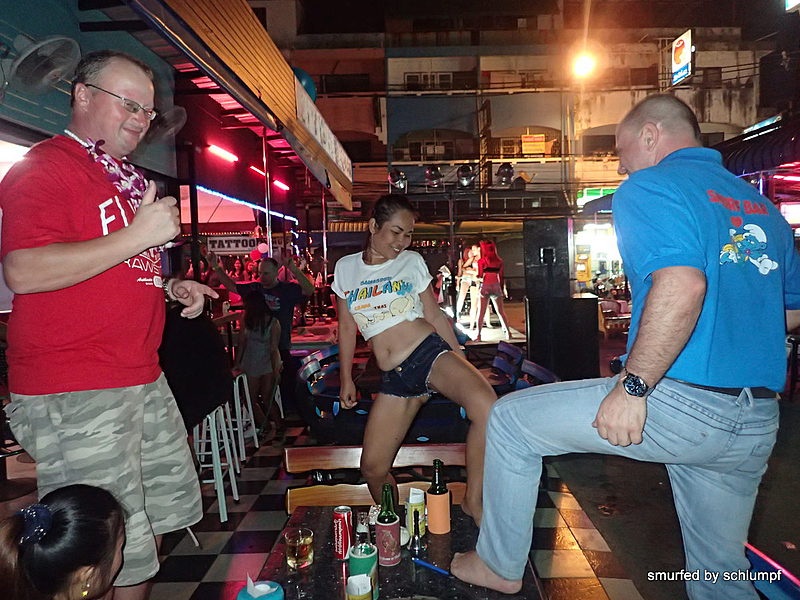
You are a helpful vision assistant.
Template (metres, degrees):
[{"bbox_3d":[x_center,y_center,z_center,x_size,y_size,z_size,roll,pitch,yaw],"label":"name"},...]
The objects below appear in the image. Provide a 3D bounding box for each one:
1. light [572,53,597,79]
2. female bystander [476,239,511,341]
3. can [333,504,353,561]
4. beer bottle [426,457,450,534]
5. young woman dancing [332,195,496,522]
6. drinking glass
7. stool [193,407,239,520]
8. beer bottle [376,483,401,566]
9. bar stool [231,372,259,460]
[{"bbox_3d":[5.748,-7.305,18.000,0.600,0.500,0.600,-1,3,17],"label":"light"},{"bbox_3d":[1.554,-0.166,9.600,0.580,1.650,0.400,-2,3,-6],"label":"female bystander"},{"bbox_3d":[-0.179,0.724,1.799,0.058,0.146,0.058,-2,3,-6],"label":"can"},{"bbox_3d":[0.130,0.662,1.967,0.077,0.235,0.077,-1,3,3],"label":"beer bottle"},{"bbox_3d":[0.065,0.275,2.140,0.580,1.290,0.520,-1,3,11],"label":"young woman dancing"},{"bbox_3d":[-0.309,0.757,1.769,0.084,0.090,0.084,-2,3,-11],"label":"drinking glass"},{"bbox_3d":[-1.324,1.084,3.965,0.370,0.750,0.370,-1,3,2],"label":"stool"},{"bbox_3d":[-0.037,0.679,1.763,0.076,0.232,0.076,-2,3,-2],"label":"beer bottle"},{"bbox_3d":[-1.502,1.021,5.181,0.370,0.750,0.370,-1,3,2],"label":"bar stool"}]

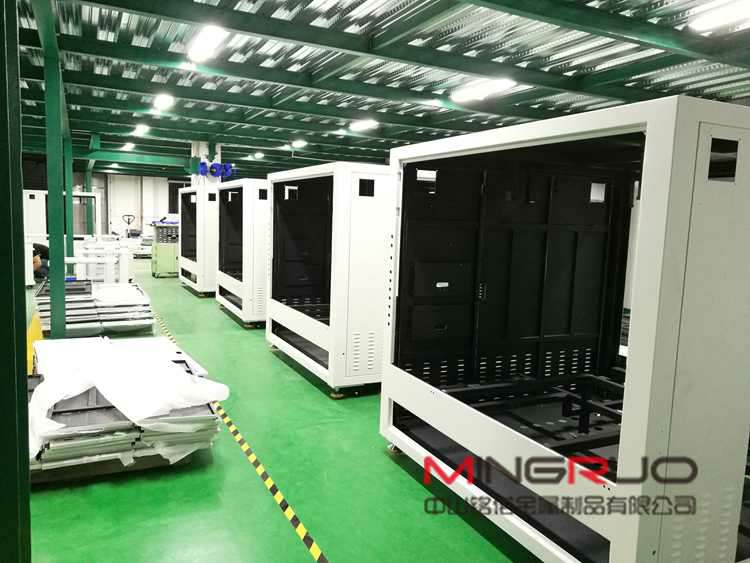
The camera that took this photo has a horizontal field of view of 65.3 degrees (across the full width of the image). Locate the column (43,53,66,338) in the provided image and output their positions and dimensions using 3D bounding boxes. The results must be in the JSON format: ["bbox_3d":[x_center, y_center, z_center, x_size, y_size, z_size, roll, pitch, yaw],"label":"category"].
[{"bbox_3d":[-3.091,-0.689,5.678,0.155,2.960,0.155,-2,7,-27],"label":"column"}]

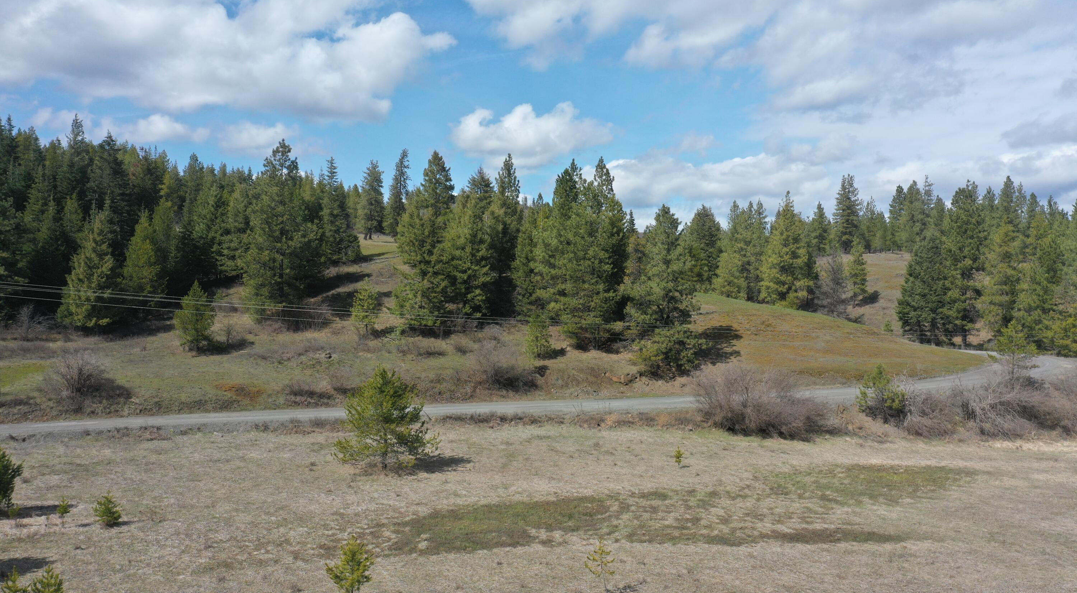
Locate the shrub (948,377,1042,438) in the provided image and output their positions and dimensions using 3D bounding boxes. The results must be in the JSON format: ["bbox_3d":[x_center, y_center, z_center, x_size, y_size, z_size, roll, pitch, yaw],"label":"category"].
[{"bbox_3d":[34.060,8.095,62.421,6.810,4.160,5.620,0,2,0],"label":"shrub"}]

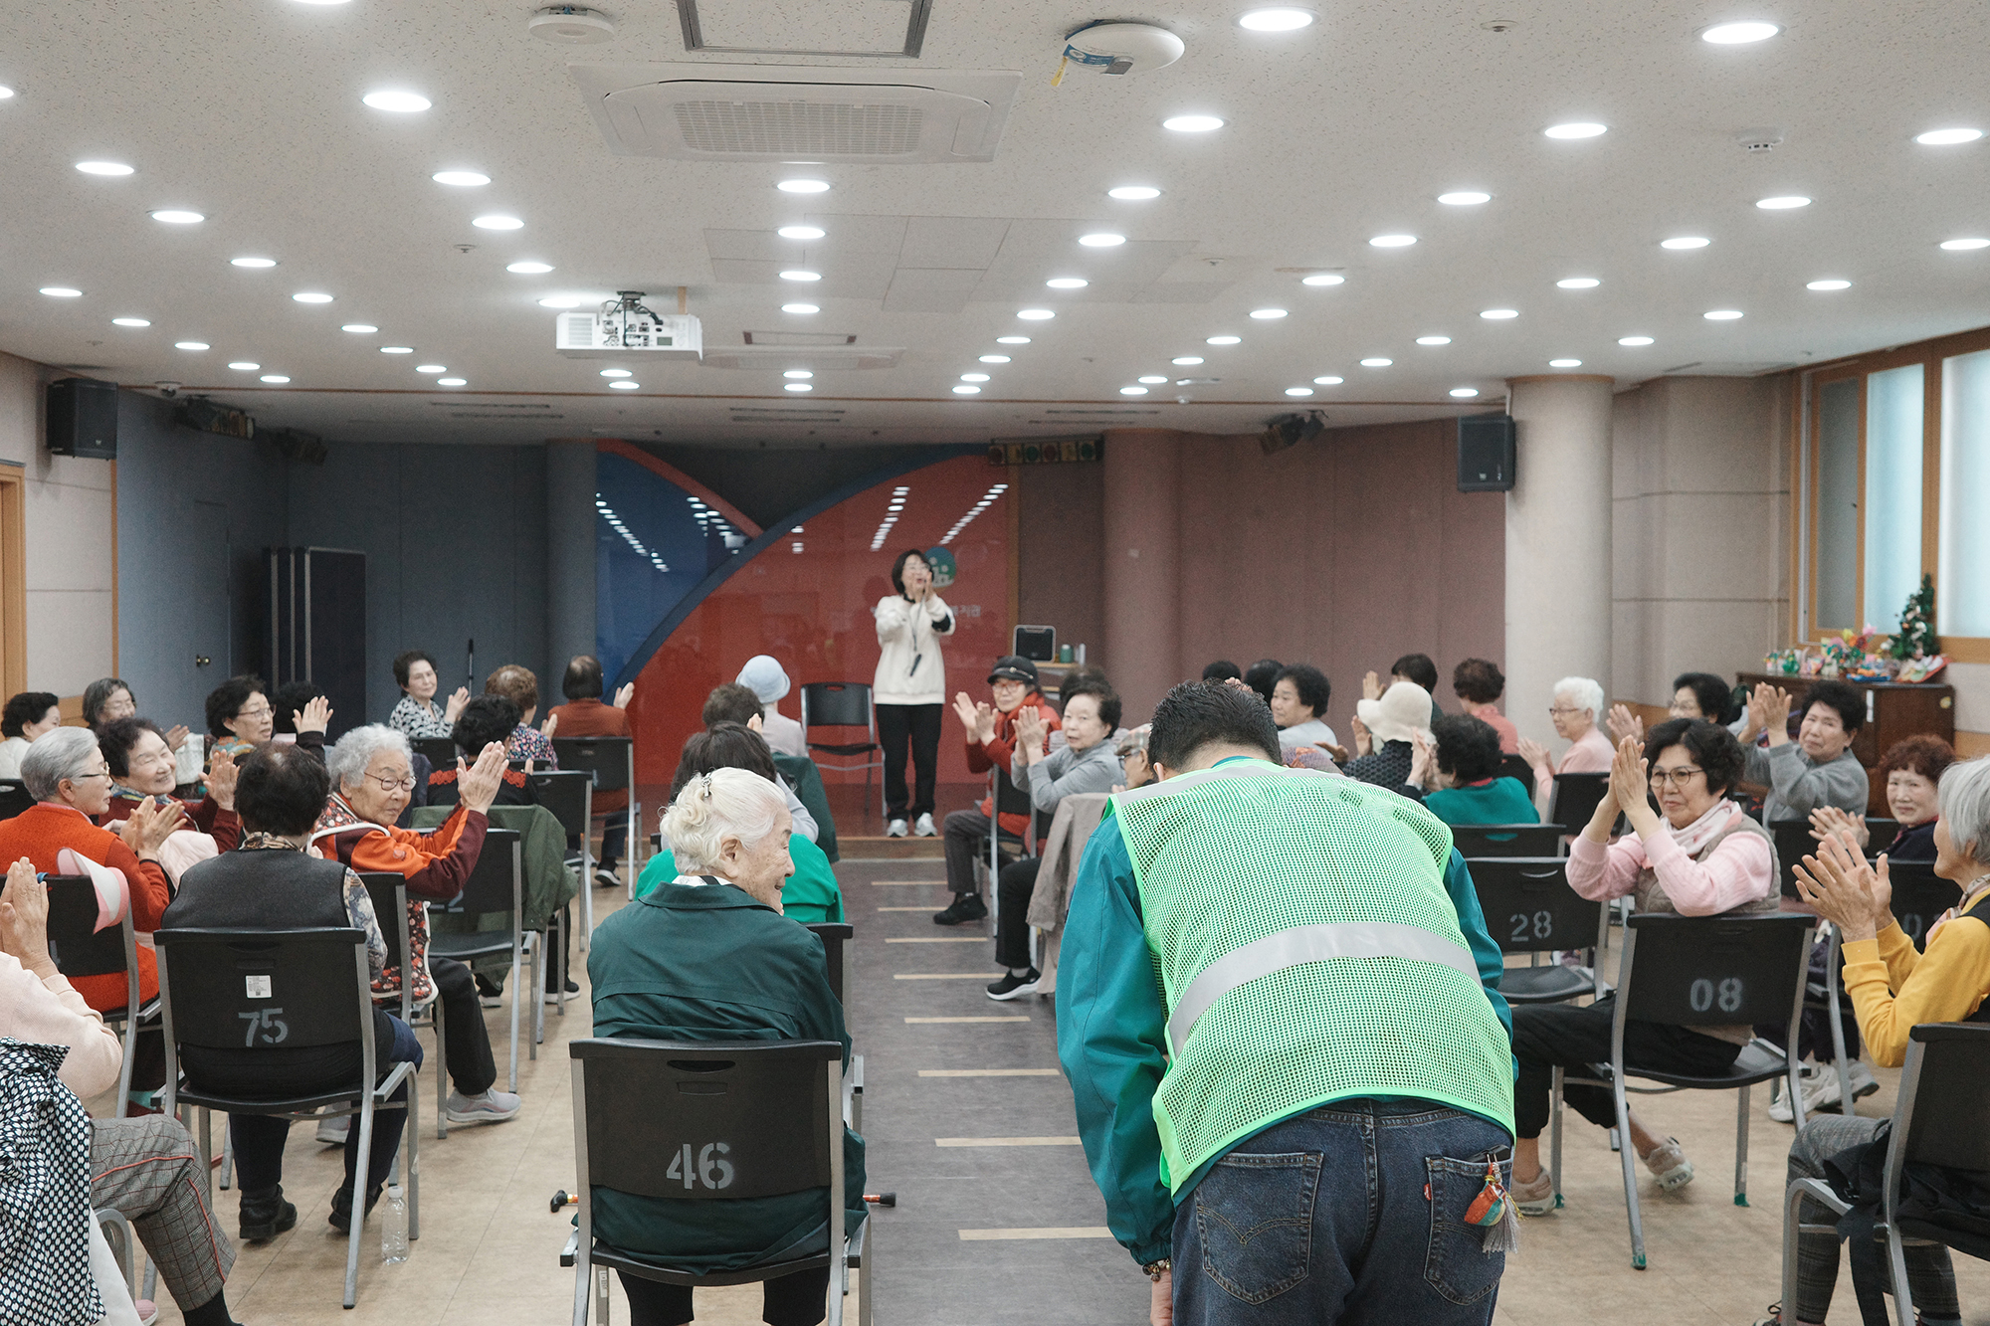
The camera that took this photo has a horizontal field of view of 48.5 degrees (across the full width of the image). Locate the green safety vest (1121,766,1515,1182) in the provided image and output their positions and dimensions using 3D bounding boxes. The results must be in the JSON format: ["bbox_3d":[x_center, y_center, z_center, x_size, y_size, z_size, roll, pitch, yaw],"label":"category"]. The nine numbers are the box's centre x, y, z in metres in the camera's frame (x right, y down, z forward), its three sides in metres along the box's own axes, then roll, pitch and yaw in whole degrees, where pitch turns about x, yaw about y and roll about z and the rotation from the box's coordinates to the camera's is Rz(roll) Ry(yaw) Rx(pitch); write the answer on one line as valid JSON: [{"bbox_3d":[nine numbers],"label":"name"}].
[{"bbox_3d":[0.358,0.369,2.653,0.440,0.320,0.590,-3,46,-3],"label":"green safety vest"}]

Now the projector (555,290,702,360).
[{"bbox_3d":[-1.311,-1.233,7.979,0.515,0.216,0.400,0,2,-5],"label":"projector"}]

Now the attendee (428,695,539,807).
[{"bbox_3d":[-1.713,0.674,7.725,0.480,1.160,0.780,0,2,3],"label":"attendee"}]

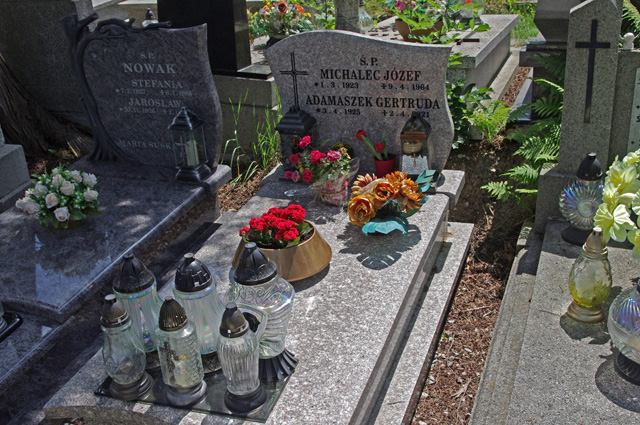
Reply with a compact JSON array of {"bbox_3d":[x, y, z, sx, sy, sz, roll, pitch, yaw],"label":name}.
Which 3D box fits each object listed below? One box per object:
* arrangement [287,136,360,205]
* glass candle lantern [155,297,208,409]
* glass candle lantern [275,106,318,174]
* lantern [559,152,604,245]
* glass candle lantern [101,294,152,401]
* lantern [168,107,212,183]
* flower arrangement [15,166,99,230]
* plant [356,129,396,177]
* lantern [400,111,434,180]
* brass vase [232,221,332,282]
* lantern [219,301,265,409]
[{"bbox_3d":[0.005,-0.180,2.938,0.300,0.265,0.220,4,27,19],"label":"arrangement"},{"bbox_3d":[-0.359,0.339,1.882,0.105,0.293,0.105,4,27,19],"label":"glass candle lantern"},{"bbox_3d":[-0.090,-0.268,2.892,0.136,0.287,0.136,10,29,28],"label":"glass candle lantern"},{"bbox_3d":[0.839,-0.057,2.345,0.143,0.281,0.135,10,29,28],"label":"lantern"},{"bbox_3d":[-0.474,0.314,1.781,0.106,0.267,0.106,5,27,20],"label":"glass candle lantern"},{"bbox_3d":[-0.538,-0.283,3.047,0.135,0.296,0.135,10,30,29],"label":"lantern"},{"bbox_3d":[-0.959,-0.082,2.740,0.300,0.190,0.265,4,27,19],"label":"flower arrangement"},{"bbox_3d":[0.238,-0.246,3.093,0.165,0.215,0.100,4,27,19],"label":"plant"},{"bbox_3d":[0.407,-0.278,3.058,0.140,0.275,0.135,4,27,19],"label":"lantern"},{"bbox_3d":[-0.131,0.113,2.548,0.338,0.093,0.325,-4,25,2],"label":"brass vase"},{"bbox_3d":[-0.185,0.326,1.704,0.102,0.267,0.102,-4,26,2],"label":"lantern"}]

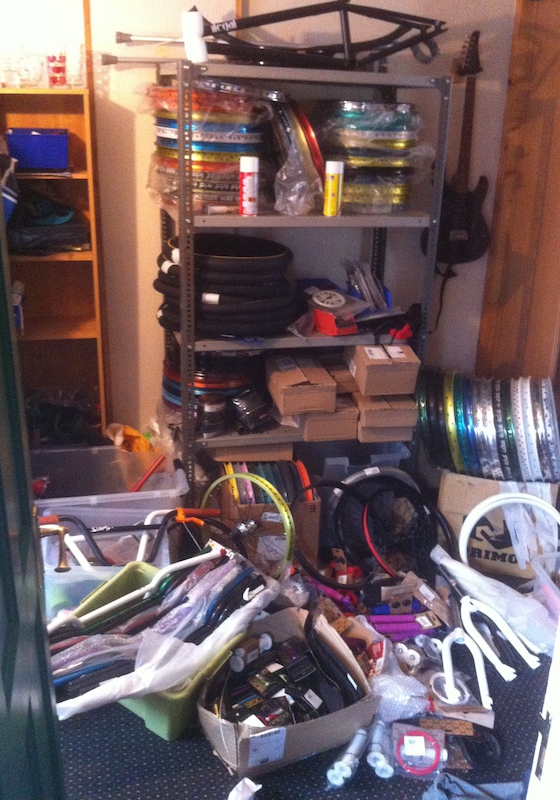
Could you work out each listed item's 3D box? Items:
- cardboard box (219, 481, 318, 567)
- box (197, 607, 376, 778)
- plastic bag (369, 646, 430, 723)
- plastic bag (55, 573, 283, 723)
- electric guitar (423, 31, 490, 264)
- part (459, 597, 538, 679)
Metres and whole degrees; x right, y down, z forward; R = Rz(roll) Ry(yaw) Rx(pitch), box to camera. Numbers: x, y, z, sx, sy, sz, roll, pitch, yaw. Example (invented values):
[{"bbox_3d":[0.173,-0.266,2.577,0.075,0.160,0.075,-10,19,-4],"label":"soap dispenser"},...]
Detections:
[{"bbox_3d":[-0.065,0.456,3.350,0.385,0.300,0.420,-1,19,-10],"label":"cardboard box"},{"bbox_3d":[-0.013,0.842,2.408,0.400,0.170,0.430,-6,20,-22],"label":"box"},{"bbox_3d":[0.359,0.866,2.451,0.170,0.120,0.170,2,19,-1],"label":"plastic bag"},{"bbox_3d":[-0.297,0.685,2.298,0.180,0.140,0.690,19,25,41],"label":"plastic bag"},{"bbox_3d":[0.786,-1.033,3.382,0.320,0.940,0.070,-4,20,-18],"label":"electric guitar"},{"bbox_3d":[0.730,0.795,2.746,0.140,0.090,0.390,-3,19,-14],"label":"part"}]

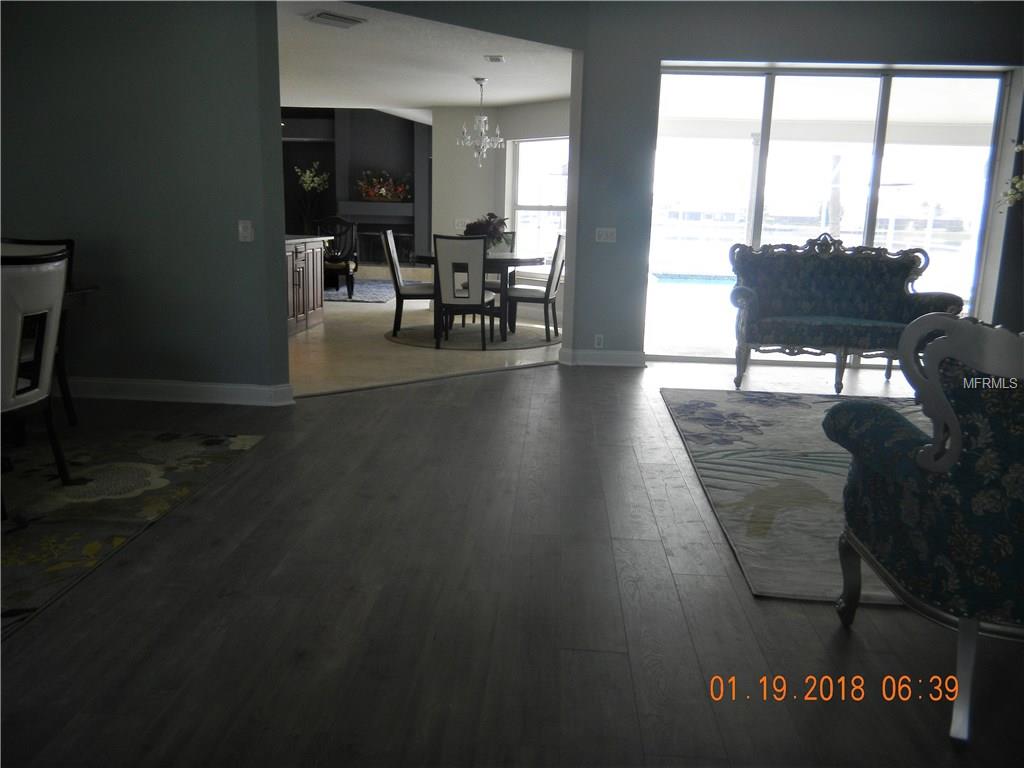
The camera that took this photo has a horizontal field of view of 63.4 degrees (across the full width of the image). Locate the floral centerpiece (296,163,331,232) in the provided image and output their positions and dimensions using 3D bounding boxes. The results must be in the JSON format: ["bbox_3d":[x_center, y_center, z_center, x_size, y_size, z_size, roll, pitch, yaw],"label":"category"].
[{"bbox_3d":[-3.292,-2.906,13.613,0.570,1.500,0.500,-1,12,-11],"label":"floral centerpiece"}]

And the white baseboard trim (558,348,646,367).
[{"bbox_3d":[0.741,-0.209,6.763,0.720,0.133,0.060,2,12,3],"label":"white baseboard trim"}]

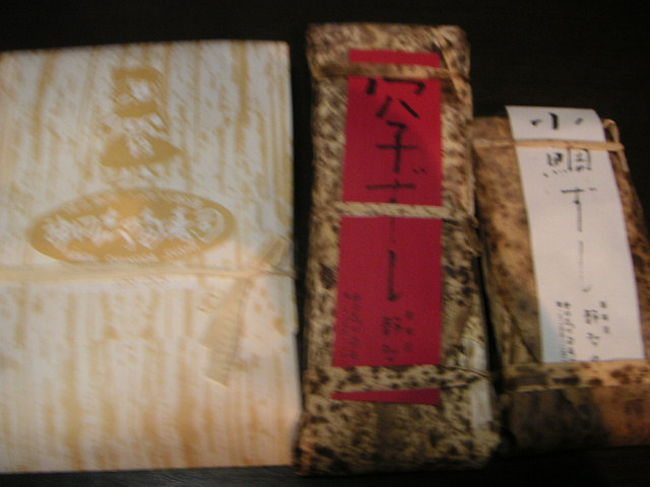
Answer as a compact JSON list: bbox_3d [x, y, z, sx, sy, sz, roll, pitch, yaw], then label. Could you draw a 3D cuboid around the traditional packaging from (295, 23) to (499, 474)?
[{"bbox_3d":[0.031,-0.002,0.352,0.084,0.042,0.222,1,70,0],"label":"traditional packaging"}]

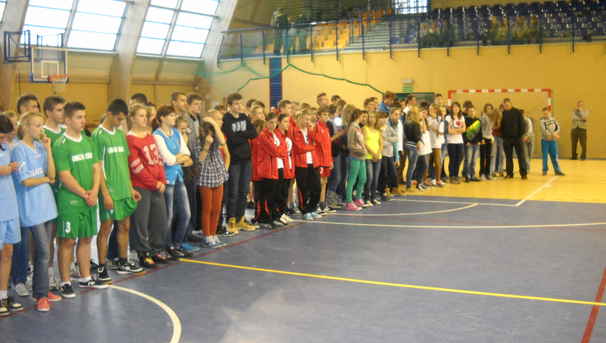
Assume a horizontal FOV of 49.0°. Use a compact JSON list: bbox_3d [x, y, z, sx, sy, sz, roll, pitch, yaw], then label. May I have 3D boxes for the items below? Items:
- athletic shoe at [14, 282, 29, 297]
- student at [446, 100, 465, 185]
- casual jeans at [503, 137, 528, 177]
[{"bbox_3d":[-2.431,1.023,5.746,0.100,0.110,0.280,-5,7,-40],"label":"athletic shoe"},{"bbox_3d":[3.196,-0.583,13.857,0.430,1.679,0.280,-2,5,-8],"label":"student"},{"bbox_3d":[4.703,-0.348,14.728,0.490,0.970,0.340,4,7,42],"label":"casual jeans"}]

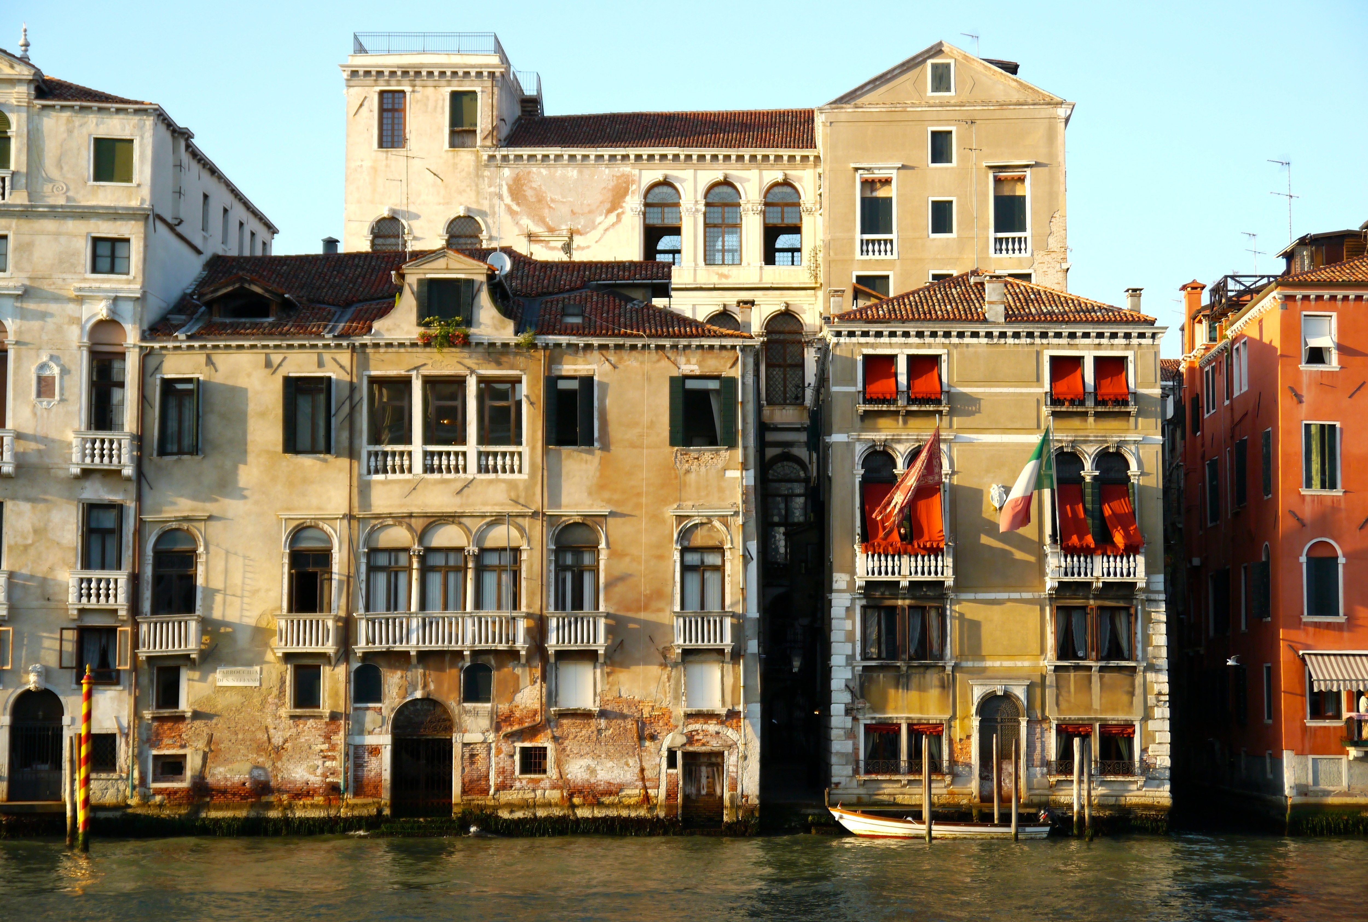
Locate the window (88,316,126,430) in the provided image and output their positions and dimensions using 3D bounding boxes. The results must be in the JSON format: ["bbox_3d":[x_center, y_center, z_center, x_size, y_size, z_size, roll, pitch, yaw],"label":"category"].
[{"bbox_3d":[-16.623,-2.238,77.508,1.083,3.656,0.300,1,-6,-11],"label":"window"}]

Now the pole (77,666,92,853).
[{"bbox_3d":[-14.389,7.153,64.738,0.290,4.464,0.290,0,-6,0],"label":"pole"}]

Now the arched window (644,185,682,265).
[{"bbox_3d":[-0.847,-9.460,107.431,1.496,3.286,0.350,0,-6,3],"label":"arched window"}]

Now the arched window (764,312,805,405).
[{"bbox_3d":[4.001,-4.057,106.578,1.609,3.757,0.300,0,-6,0],"label":"arched window"}]

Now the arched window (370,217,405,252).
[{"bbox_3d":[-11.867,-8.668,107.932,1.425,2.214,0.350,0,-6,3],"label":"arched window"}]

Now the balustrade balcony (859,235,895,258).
[{"bbox_3d":[7.207,-8.024,100.422,1.400,0.889,0.300,0,-6,4],"label":"balustrade balcony"}]

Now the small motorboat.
[{"bbox_3d":[7.108,10.031,74.488,6.160,0.986,1.600,0,-6,0],"label":"small motorboat"}]

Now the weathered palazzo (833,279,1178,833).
[{"bbox_3d":[8.923,2.600,82.892,9.897,16.760,11.500,0,-6,-1],"label":"weathered palazzo"}]

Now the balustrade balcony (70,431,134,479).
[{"bbox_3d":[-16.635,-0.154,76.872,1.785,1.345,0.600,1,-6,-11],"label":"balustrade balcony"}]

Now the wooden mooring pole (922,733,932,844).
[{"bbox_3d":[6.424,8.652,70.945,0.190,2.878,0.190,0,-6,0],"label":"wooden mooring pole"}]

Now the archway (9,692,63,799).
[{"bbox_3d":[-18.361,8.057,76.243,1.501,3.187,0.500,1,-6,-11],"label":"archway"}]

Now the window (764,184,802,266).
[{"bbox_3d":[3.935,-9.393,107.101,1.532,3.276,0.300,0,-6,0],"label":"window"}]

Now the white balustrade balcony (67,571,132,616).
[{"bbox_3d":[-16.628,3.784,76.488,1.688,1.332,0.600,1,-6,-11],"label":"white balustrade balcony"}]

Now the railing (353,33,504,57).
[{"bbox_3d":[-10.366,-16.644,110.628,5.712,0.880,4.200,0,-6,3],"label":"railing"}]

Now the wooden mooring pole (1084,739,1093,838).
[{"bbox_3d":[10.773,8.731,71.563,0.200,2.655,0.200,0,-6,0],"label":"wooden mooring pole"}]

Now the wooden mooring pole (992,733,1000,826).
[{"bbox_3d":[8.436,8.759,72.703,0.165,2.822,0.165,0,-6,0],"label":"wooden mooring pole"}]

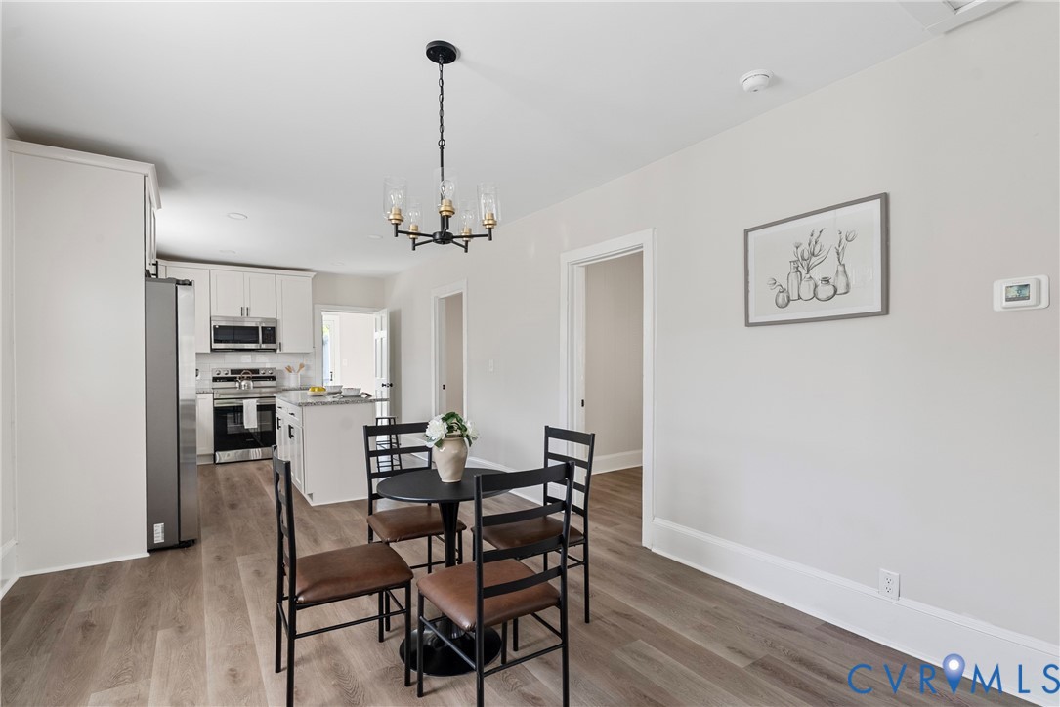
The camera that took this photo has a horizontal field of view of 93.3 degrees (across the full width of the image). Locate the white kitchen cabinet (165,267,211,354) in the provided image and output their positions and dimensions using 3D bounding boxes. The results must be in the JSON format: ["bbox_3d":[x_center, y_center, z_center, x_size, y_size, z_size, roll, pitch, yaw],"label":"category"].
[{"bbox_3d":[-4.389,-0.541,6.428,0.468,1.073,0.320,0,-1,-34],"label":"white kitchen cabinet"}]

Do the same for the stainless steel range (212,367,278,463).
[{"bbox_3d":[-3.740,0.780,6.632,0.762,1.185,0.690,0,-1,-34],"label":"stainless steel range"}]

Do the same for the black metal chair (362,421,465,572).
[{"bbox_3d":[-0.635,0.858,2.666,0.430,0.920,0.490,0,-1,-28],"label":"black metal chair"}]

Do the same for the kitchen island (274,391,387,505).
[{"bbox_3d":[-2.106,0.901,5.163,0.790,0.916,1.490,0,-1,-35],"label":"kitchen island"}]

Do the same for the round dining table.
[{"bbox_3d":[-0.351,0.945,2.259,0.605,0.735,0.605,0,-1,0],"label":"round dining table"}]

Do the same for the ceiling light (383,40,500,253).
[{"bbox_3d":[-0.364,-0.846,2.051,0.458,0.802,0.458,0,-1,0],"label":"ceiling light"}]

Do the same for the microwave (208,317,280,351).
[{"bbox_3d":[-3.827,-0.249,6.700,0.755,0.415,0.400,0,-1,-35],"label":"microwave"}]

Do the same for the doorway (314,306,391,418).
[{"bbox_3d":[-2.792,0.345,7.683,0.970,2.100,0.150,0,-1,-35],"label":"doorway"}]

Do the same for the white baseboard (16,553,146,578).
[{"bbox_3d":[-2.697,1.286,3.043,0.613,0.022,0.020,0,-1,-34],"label":"white baseboard"}]

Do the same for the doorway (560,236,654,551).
[{"bbox_3d":[0.596,0.248,3.780,0.160,2.155,0.980,0,-1,-35],"label":"doorway"}]

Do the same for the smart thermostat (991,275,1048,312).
[{"bbox_3d":[1.743,-0.212,1.783,0.027,0.116,0.144,0,-1,-34],"label":"smart thermostat"}]

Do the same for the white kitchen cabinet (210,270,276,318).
[{"bbox_3d":[-3.881,-0.768,6.775,0.760,0.603,0.320,0,-1,-34],"label":"white kitchen cabinet"}]

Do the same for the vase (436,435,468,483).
[{"bbox_3d":[-0.360,0.473,2.279,0.165,0.215,0.165,0,-1,0],"label":"vase"}]

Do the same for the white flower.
[{"bbox_3d":[-0.413,0.330,2.180,0.096,0.106,0.096,0,-1,-34],"label":"white flower"}]

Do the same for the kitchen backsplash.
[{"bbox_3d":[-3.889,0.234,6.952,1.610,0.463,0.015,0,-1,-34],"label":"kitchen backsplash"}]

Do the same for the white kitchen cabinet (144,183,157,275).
[{"bbox_3d":[-3.011,-0.843,3.497,0.618,0.628,0.954,0,-1,-34],"label":"white kitchen cabinet"}]

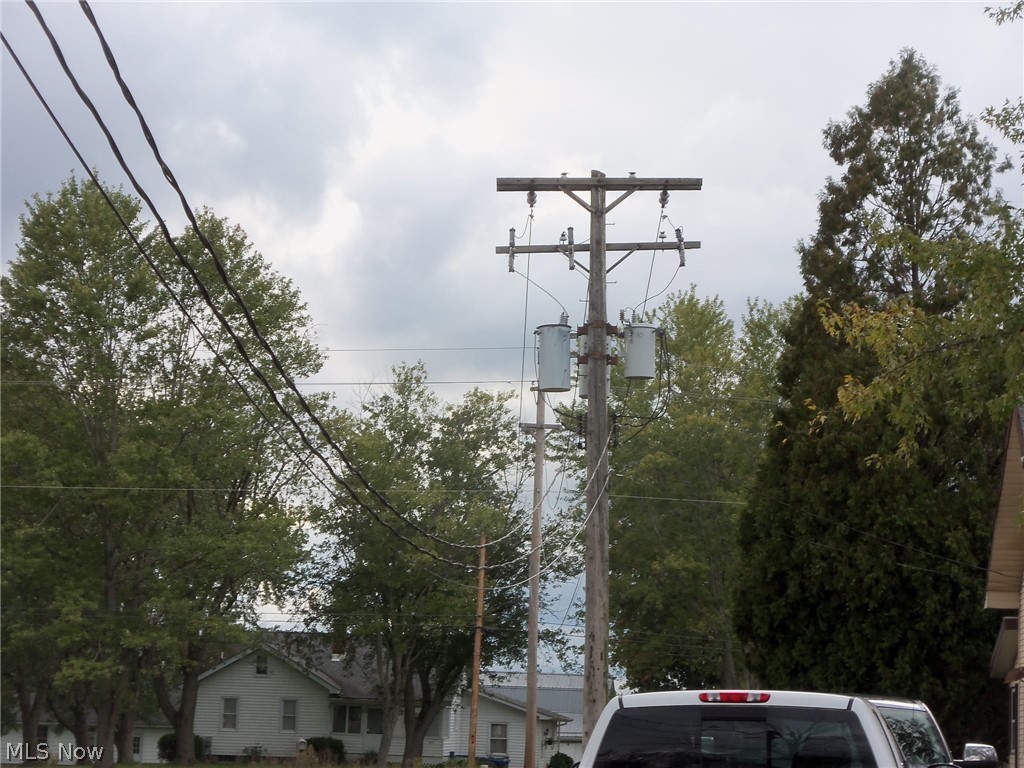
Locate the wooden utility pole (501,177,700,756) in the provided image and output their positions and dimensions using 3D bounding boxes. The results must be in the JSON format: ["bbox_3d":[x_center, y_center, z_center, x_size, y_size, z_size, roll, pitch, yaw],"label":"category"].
[{"bbox_3d":[1.263,1.706,44.621,3.020,9.657,1.100,0,-6,0],"label":"wooden utility pole"}]

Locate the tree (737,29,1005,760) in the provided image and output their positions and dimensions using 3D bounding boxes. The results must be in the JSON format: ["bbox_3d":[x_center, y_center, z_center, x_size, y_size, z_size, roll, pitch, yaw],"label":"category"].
[{"bbox_3d":[6.922,0.770,54.748,5.900,13.773,5.800,0,-6,0],"label":"tree"}]

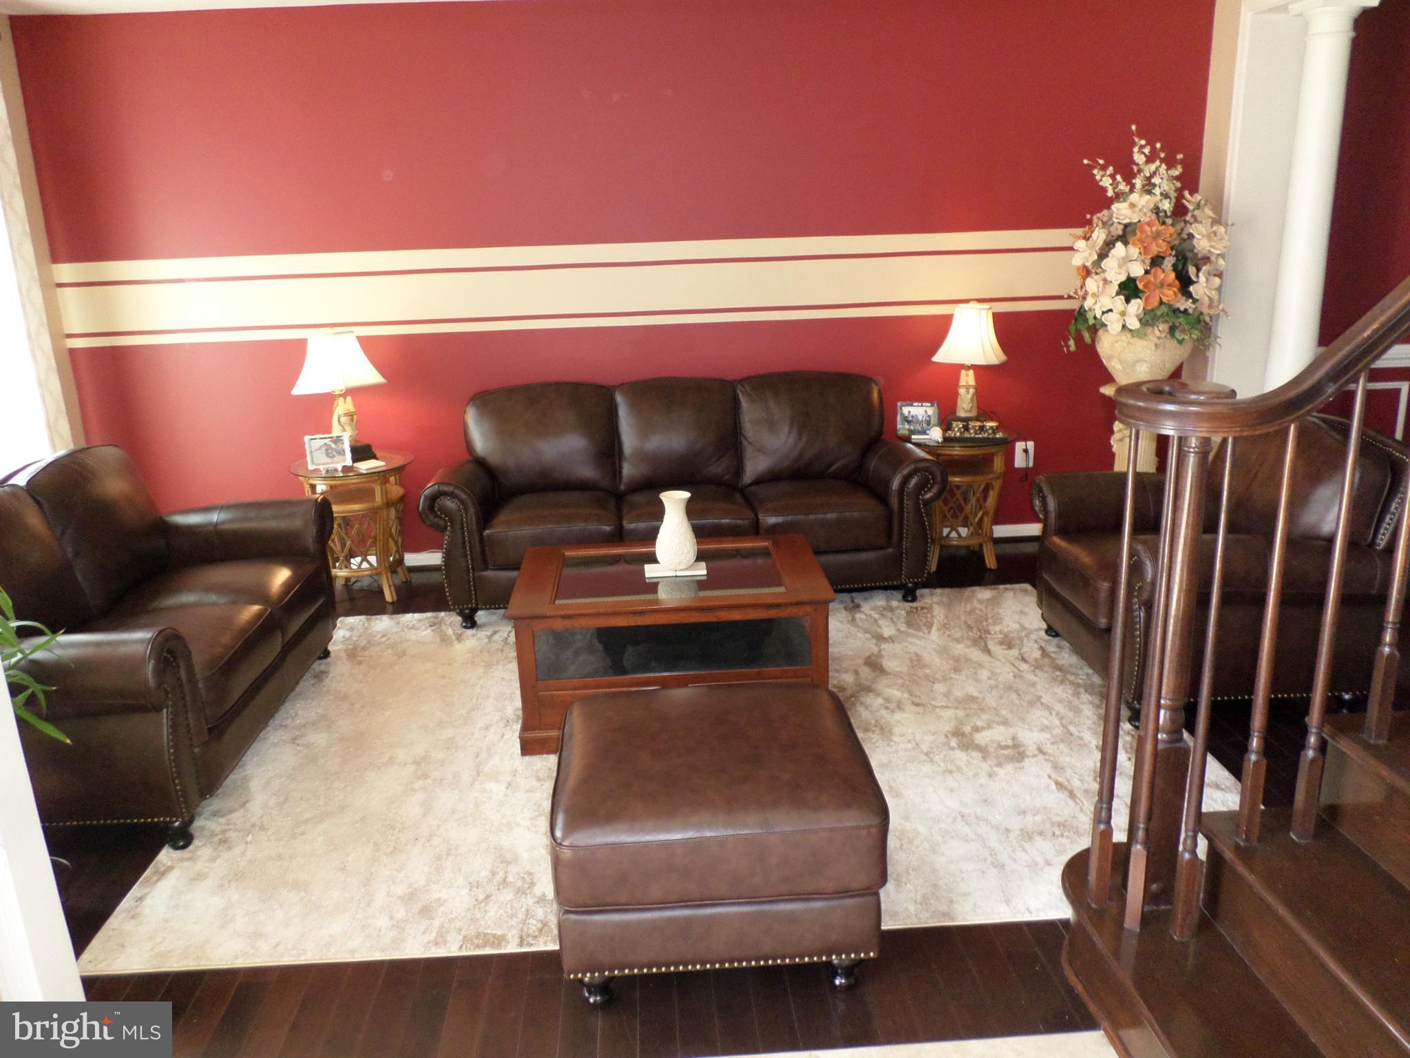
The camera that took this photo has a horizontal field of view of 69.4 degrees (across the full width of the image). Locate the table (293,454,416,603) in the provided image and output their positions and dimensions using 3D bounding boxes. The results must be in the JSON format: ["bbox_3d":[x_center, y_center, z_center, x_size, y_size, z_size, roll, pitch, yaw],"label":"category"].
[{"bbox_3d":[-1.623,-0.011,4.817,0.540,0.620,0.540,-3,16,-2],"label":"table"}]

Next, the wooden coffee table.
[{"bbox_3d":[-0.113,0.378,3.566,1.030,0.480,0.700,-3,16,-2],"label":"wooden coffee table"}]

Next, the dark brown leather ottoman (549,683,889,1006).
[{"bbox_3d":[0.023,0.719,2.432,0.700,0.455,0.640,-3,16,-2],"label":"dark brown leather ottoman"}]

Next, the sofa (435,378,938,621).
[{"bbox_3d":[-0.099,-0.194,4.699,2.200,0.940,0.910,-3,16,-2],"label":"sofa"}]

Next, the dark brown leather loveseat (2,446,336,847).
[{"bbox_3d":[-1.928,0.259,3.355,0.920,0.940,1.600,-3,16,-2],"label":"dark brown leather loveseat"}]

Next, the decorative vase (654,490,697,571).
[{"bbox_3d":[-0.102,-0.001,3.488,0.145,0.280,0.145,-3,16,-2],"label":"decorative vase"}]

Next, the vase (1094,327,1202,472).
[{"bbox_3d":[2.010,-0.367,4.753,0.450,1.110,0.450,-3,16,-2],"label":"vase"}]

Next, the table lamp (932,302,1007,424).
[{"bbox_3d":[1.257,-0.749,4.860,0.360,0.610,0.360,-3,16,-2],"label":"table lamp"}]

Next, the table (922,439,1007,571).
[{"bbox_3d":[1.210,-0.138,4.951,0.540,0.610,0.540,-3,16,-2],"label":"table"}]

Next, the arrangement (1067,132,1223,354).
[{"bbox_3d":[1.971,-1.263,4.490,0.710,0.940,0.620,-3,16,-2],"label":"arrangement"}]

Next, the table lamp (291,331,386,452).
[{"bbox_3d":[-1.666,-0.611,4.713,0.410,0.590,0.400,-3,16,-2],"label":"table lamp"}]

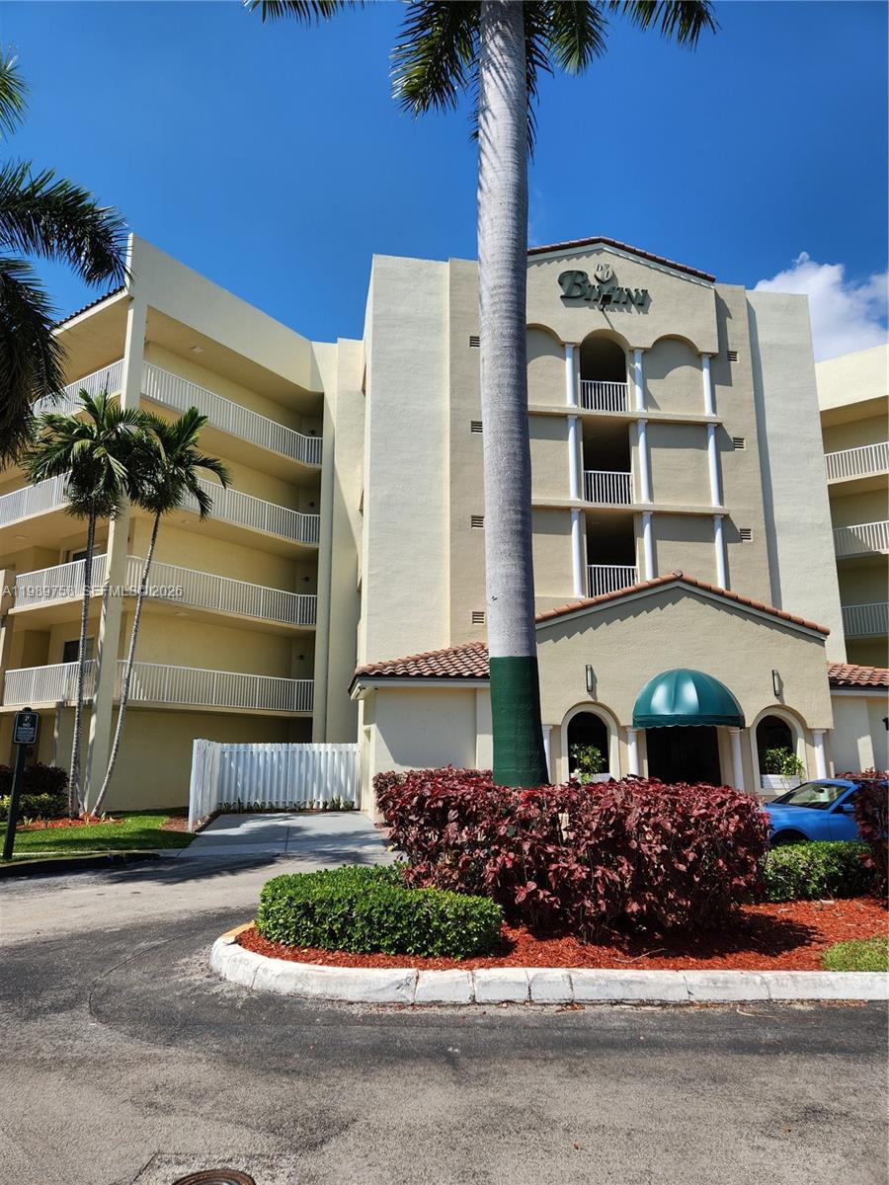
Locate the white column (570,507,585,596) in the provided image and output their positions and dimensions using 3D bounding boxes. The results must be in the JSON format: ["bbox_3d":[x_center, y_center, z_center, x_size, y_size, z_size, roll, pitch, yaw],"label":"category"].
[{"bbox_3d":[3.960,-1.182,23.368,0.278,2.722,0.278,2,-12,-9],"label":"white column"}]

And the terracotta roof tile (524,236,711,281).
[{"bbox_3d":[4.989,-10.615,24.867,7.450,1.200,0.600,2,-12,-8],"label":"terracotta roof tile"}]

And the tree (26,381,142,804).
[{"bbox_3d":[-9.289,0.036,19.669,2.641,10.782,2.740,5,-13,-24],"label":"tree"}]

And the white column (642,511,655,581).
[{"bbox_3d":[6.221,-1.114,23.715,0.278,2.722,0.278,2,-12,-9],"label":"white column"}]

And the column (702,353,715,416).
[{"bbox_3d":[8.230,-6.443,24.487,0.310,2.020,0.310,2,-12,-8],"label":"column"}]

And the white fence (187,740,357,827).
[{"bbox_3d":[-3.778,4.488,18.810,3.800,1.780,6.150,2,-12,-8],"label":"white fence"}]

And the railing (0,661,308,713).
[{"bbox_3d":[-9.263,3.348,26.214,5.525,1.087,7.961,-8,-14,34],"label":"railing"}]

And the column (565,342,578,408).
[{"bbox_3d":[3.830,-6.590,23.851,0.310,2.100,0.310,2,-12,-8],"label":"column"}]

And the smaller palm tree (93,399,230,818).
[{"bbox_3d":[-7.377,0.165,21.042,2.816,11.082,2.740,5,-13,-23],"label":"smaller palm tree"}]

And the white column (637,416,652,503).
[{"bbox_3d":[6.215,-4.048,24.327,0.278,2.757,0.278,2,-12,-9],"label":"white column"}]

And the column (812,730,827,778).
[{"bbox_3d":[9.078,4.309,18.811,0.287,2.025,0.287,2,-12,-9],"label":"column"}]

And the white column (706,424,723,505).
[{"bbox_3d":[8.494,-3.980,24.677,0.278,2.757,0.278,2,-12,-9],"label":"white column"}]

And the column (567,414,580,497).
[{"bbox_3d":[3.954,-4.116,23.980,0.278,2.757,0.278,2,-12,-9],"label":"column"}]

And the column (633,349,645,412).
[{"bbox_3d":[6.209,-6.715,24.883,0.278,2.157,0.278,2,-12,-9],"label":"column"}]

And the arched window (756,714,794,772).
[{"bbox_3d":[7.981,3.765,18.974,1.079,1.631,0.209,2,-12,-9],"label":"arched window"}]

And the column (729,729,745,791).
[{"bbox_3d":[6.701,4.158,17.859,0.280,2.117,0.280,2,-12,-8],"label":"column"}]

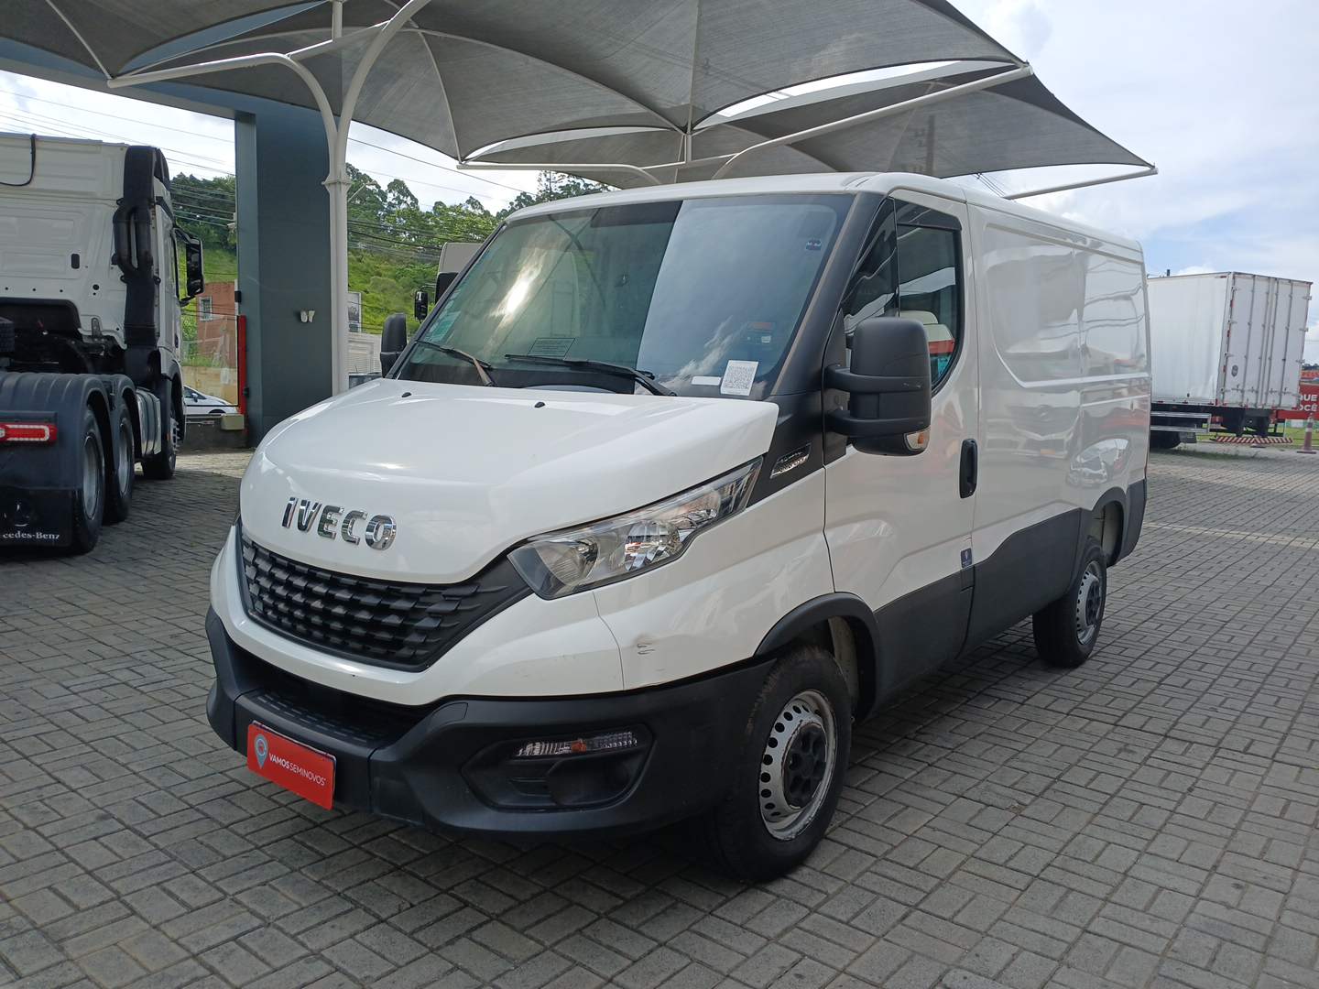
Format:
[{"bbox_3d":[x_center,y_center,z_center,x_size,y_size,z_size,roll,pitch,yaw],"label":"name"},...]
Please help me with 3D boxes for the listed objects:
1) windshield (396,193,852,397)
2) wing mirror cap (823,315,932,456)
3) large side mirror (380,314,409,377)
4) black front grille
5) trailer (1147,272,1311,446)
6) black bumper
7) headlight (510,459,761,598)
[{"bbox_3d":[-0.218,-0.699,3.387,1.740,0.880,0.190,8,-29,38],"label":"windshield"},{"bbox_3d":[0.580,-0.290,2.668,0.260,0.370,0.150,8,12,38],"label":"wing mirror cap"},{"bbox_3d":[-1.107,-0.552,4.088,0.260,0.370,0.150,8,12,38],"label":"large side mirror"},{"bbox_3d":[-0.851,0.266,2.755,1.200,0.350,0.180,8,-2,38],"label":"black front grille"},{"bbox_3d":[10.430,-3.007,22.764,2.550,3.400,7.000,-2,8,-26],"label":"trailer"},{"bbox_3d":[-0.726,0.558,2.963,1.960,0.430,0.850,8,12,38],"label":"black bumper"},{"bbox_3d":[-0.044,0.092,2.522,0.360,0.340,0.660,8,12,38],"label":"headlight"}]

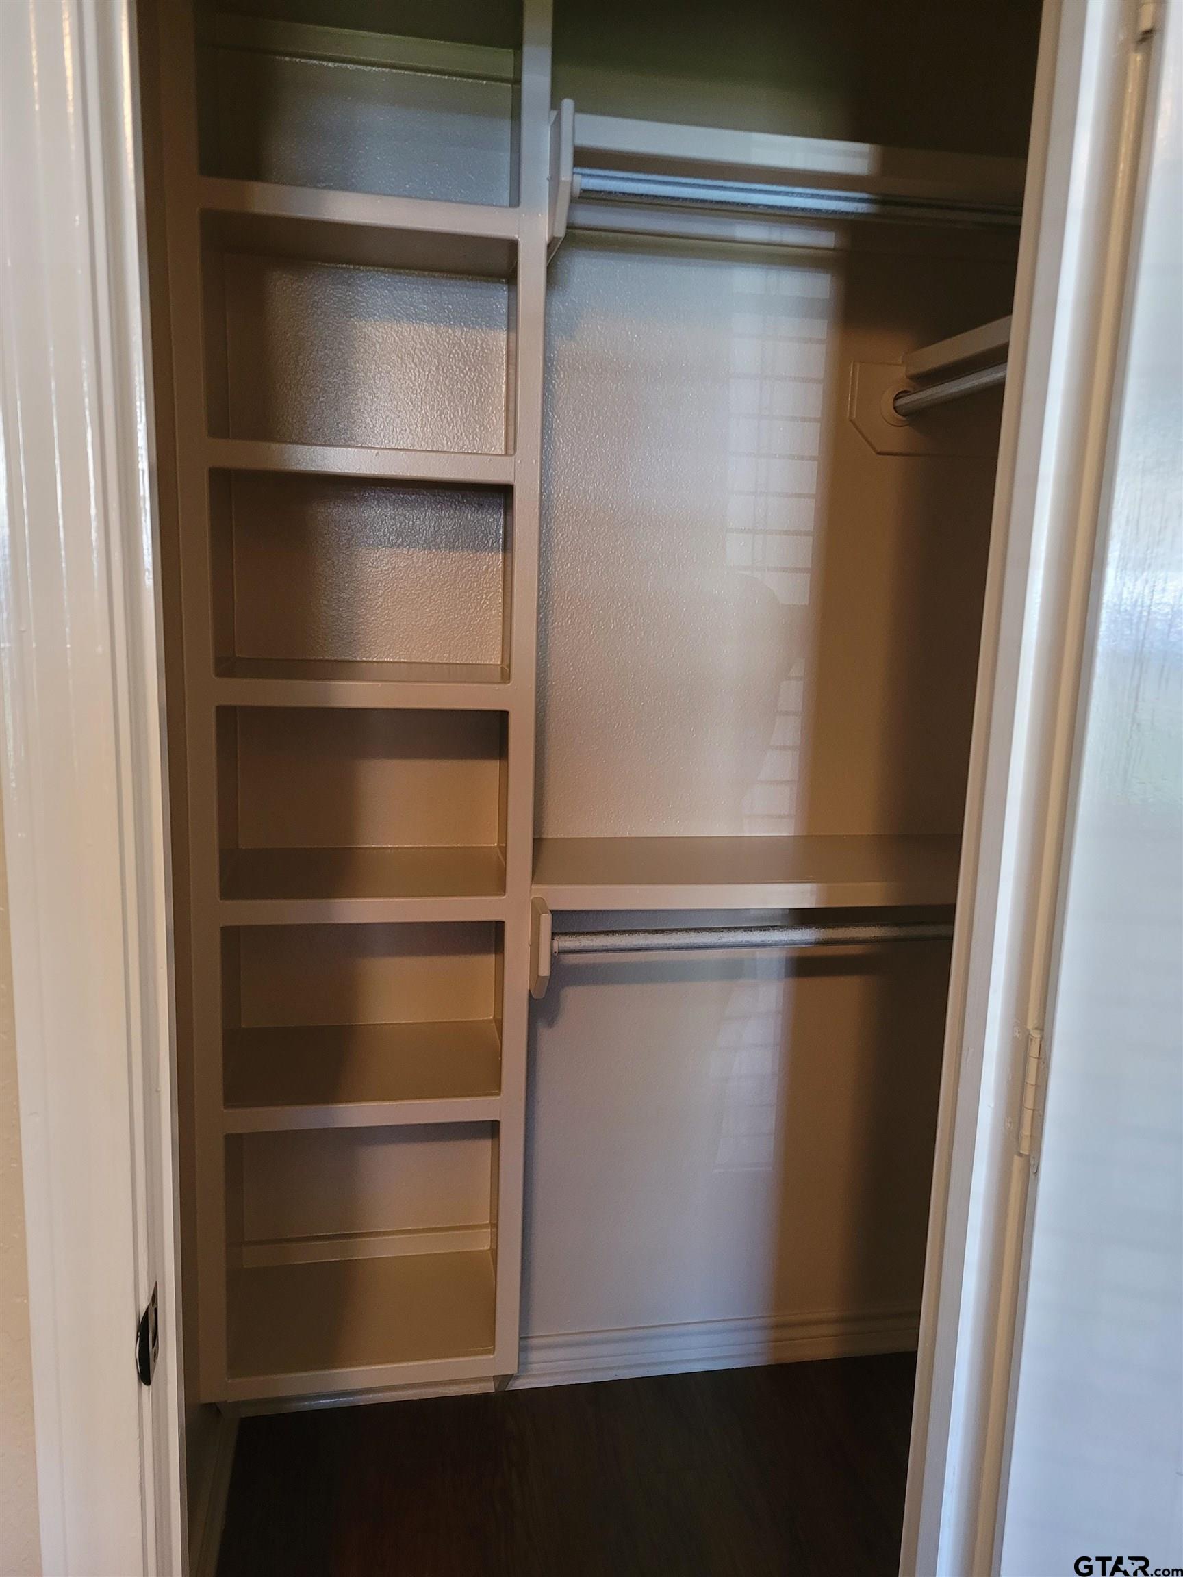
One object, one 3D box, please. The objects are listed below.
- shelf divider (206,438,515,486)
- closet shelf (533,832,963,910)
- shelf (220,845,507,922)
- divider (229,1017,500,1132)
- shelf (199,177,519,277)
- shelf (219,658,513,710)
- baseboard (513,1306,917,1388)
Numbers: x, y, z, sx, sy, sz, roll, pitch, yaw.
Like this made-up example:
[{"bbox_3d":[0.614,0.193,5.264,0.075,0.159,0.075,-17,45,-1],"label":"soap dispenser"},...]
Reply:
[{"bbox_3d":[-0.330,-0.469,1.746,0.417,0.039,0.307,0,11,-11],"label":"shelf divider"},{"bbox_3d":[0.333,0.135,1.991,0.919,0.039,0.310,0,11,-11],"label":"closet shelf"},{"bbox_3d":[-0.352,0.148,1.864,0.417,0.039,0.307,0,11,-11],"label":"shelf"},{"bbox_3d":[-0.363,0.460,1.924,0.417,0.039,0.307,0,11,-11],"label":"divider"},{"bbox_3d":[-0.319,-0.781,1.686,0.417,0.039,0.307,0,11,-11],"label":"shelf"},{"bbox_3d":[-0.341,-0.161,1.805,0.417,0.039,0.307,0,11,-11],"label":"shelf"},{"bbox_3d":[0.272,1.088,2.319,0.919,0.099,0.018,0,11,-11],"label":"baseboard"}]

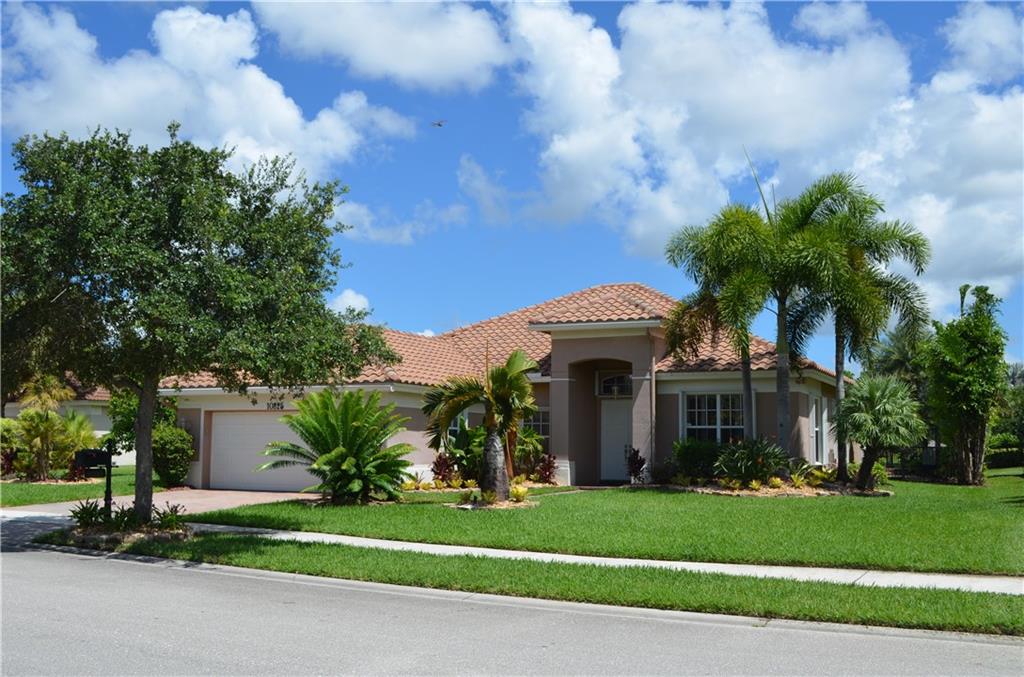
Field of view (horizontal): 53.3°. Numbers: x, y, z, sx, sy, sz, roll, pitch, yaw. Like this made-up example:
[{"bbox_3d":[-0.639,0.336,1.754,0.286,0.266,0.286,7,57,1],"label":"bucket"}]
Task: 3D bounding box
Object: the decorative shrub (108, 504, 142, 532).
[{"bbox_3d":[-5.977,2.752,15.823,0.540,0.440,0.520,3,-6,-20],"label":"decorative shrub"}]

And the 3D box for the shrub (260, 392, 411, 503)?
[{"bbox_3d":[-3.953,2.460,23.330,3.400,2.500,3.200,1,-6,-9],"label":"shrub"}]

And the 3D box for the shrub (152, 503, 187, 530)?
[{"bbox_3d":[-5.003,2.600,14.917,0.496,0.404,0.500,1,-5,0],"label":"shrub"}]

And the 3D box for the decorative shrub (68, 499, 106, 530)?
[{"bbox_3d":[-6.747,2.756,16.224,0.570,0.470,0.550,3,-6,-22],"label":"decorative shrub"}]

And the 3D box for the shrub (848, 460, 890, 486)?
[{"bbox_3d":[9.136,3.449,26.099,1.074,0.659,0.950,1,-5,0],"label":"shrub"}]

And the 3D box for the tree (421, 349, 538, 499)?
[{"bbox_3d":[-0.638,1.994,23.582,2.600,3.500,2.500,1,-6,-1],"label":"tree"}]

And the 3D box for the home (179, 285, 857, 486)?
[{"bbox_3d":[1.522,1.340,34.016,17.200,7.000,18.600,-2,-7,26],"label":"home"}]

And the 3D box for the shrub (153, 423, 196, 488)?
[{"bbox_3d":[-9.525,3.261,28.612,1.260,1.809,1.300,1,-5,0],"label":"shrub"}]

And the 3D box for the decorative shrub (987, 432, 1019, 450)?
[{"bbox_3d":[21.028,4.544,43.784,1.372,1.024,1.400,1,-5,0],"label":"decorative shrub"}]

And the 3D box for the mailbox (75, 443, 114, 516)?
[{"bbox_3d":[-6.944,2.365,17.069,0.250,1.320,0.660,-5,-8,41],"label":"mailbox"}]

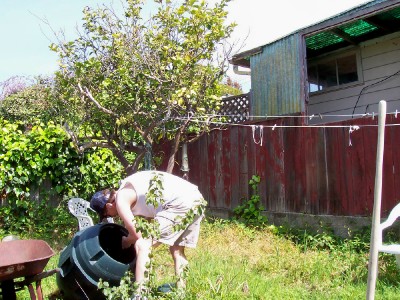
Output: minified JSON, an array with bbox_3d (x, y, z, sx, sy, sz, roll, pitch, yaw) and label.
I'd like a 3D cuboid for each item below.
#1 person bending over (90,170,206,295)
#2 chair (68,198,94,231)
[{"bbox_3d":[-0.440,0.700,3.700,0.930,1.000,0.520,-2,-5,9],"label":"person bending over"},{"bbox_3d":[-1.510,1.070,5.700,0.560,0.840,0.570,3,-7,-37],"label":"chair"}]

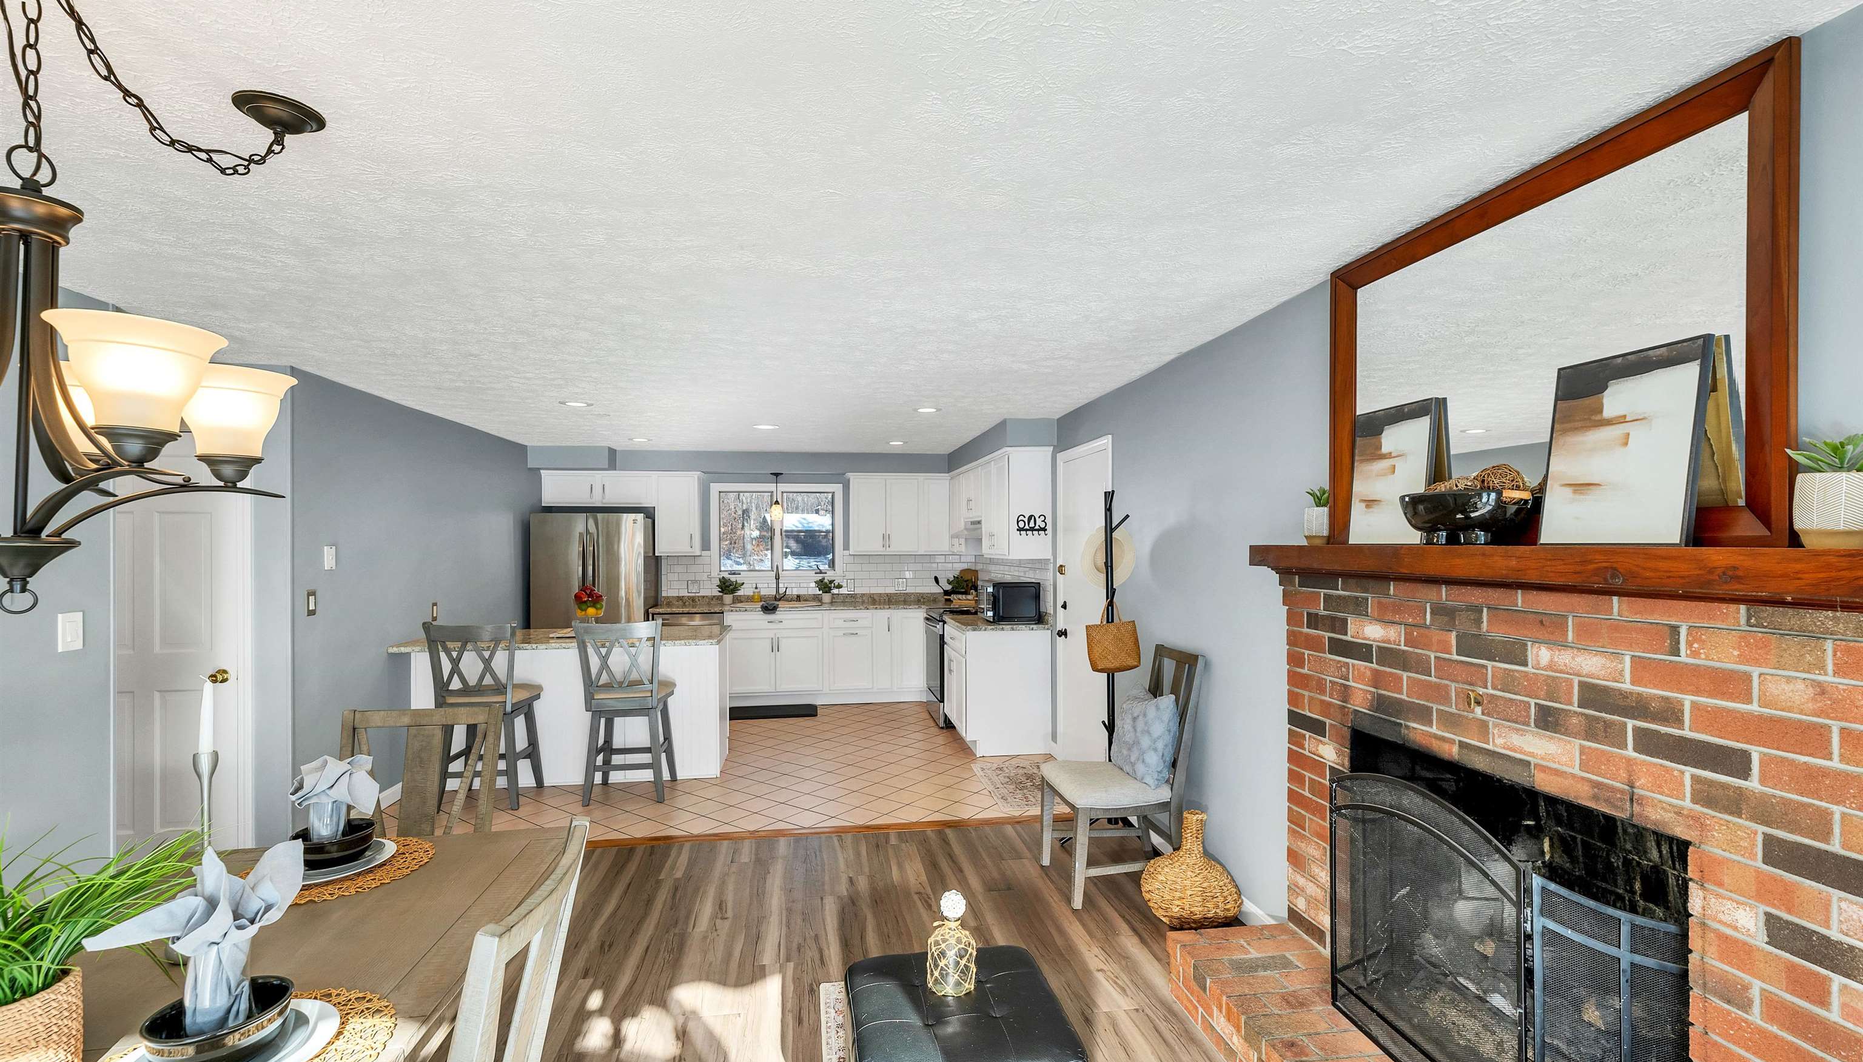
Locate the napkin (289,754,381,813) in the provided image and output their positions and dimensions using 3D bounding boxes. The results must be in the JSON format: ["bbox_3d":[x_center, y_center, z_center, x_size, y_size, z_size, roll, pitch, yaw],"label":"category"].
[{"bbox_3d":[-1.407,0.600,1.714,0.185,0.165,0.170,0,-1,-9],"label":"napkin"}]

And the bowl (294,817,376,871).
[{"bbox_3d":[-1.440,0.755,1.747,0.160,0.065,0.160,0,-1,0],"label":"bowl"}]

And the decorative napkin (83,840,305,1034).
[{"bbox_3d":[-1.084,0.612,1.082,0.250,0.280,0.200,1,-1,-44],"label":"decorative napkin"}]

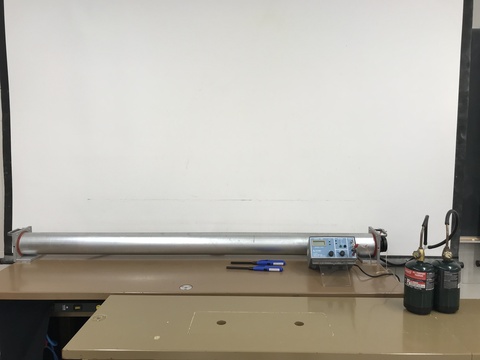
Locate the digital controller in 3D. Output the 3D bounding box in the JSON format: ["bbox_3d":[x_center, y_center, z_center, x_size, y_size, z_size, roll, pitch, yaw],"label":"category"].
[{"bbox_3d":[0.443,0.345,1.860,0.218,0.135,0.115,0,8,3],"label":"digital controller"}]

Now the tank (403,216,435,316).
[{"bbox_3d":[0.656,0.303,1.415,0.105,0.358,0.105,-7,10,-37],"label":"tank"}]

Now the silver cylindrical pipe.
[{"bbox_3d":[-0.229,0.325,1.986,1.800,0.115,0.115,0,8,3],"label":"silver cylindrical pipe"}]

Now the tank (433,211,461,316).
[{"bbox_3d":[0.754,0.292,1.423,0.105,0.375,0.105,2,8,20],"label":"tank"}]

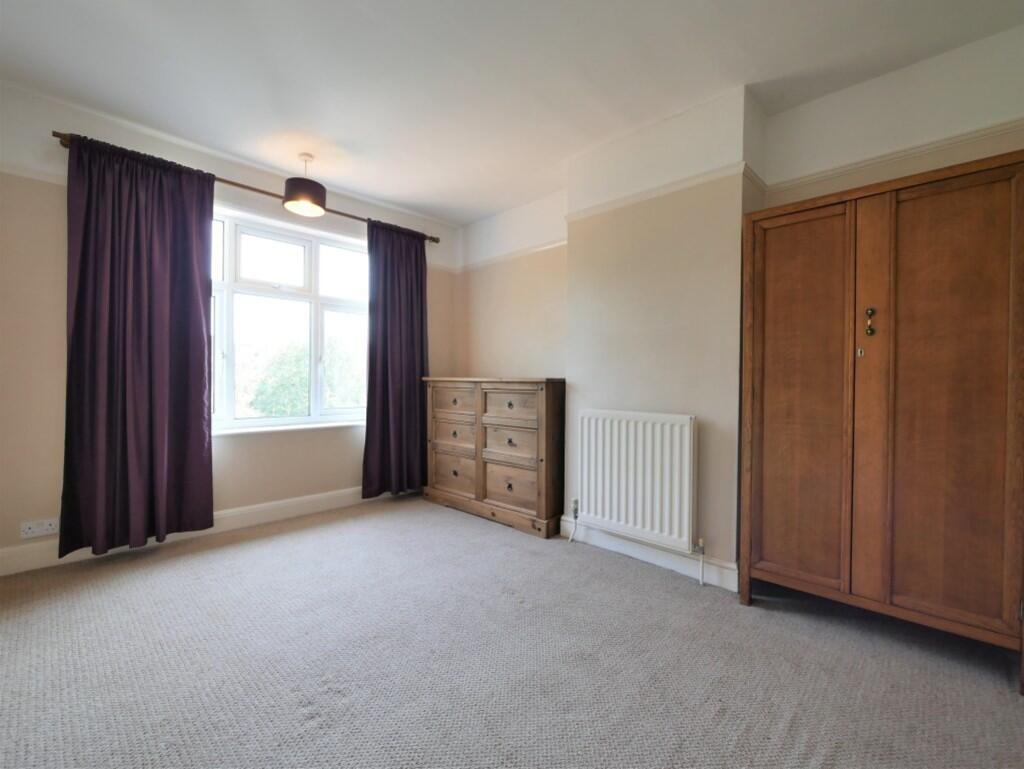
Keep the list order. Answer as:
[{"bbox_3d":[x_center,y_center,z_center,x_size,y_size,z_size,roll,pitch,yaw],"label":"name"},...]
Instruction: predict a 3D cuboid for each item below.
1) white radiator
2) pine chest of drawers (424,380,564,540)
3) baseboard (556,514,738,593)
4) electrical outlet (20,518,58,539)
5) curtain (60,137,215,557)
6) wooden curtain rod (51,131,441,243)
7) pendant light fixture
[{"bbox_3d":[0.692,0.510,2.370,0.672,0.696,0.070,1,1,42],"label":"white radiator"},{"bbox_3d":[-0.116,0.483,3.316,1.315,1.050,0.430,1,1,41],"label":"pine chest of drawers"},{"bbox_3d":[0.729,0.949,2.405,1.063,0.145,0.022,1,1,42],"label":"baseboard"},{"bbox_3d":[-2.569,0.781,2.262,0.147,0.087,0.015,0,1,-43],"label":"electrical outlet"},{"bbox_3d":[-2.188,-0.209,2.465,0.665,2.300,0.150,0,1,-43],"label":"curtain"},{"bbox_3d":[-1.573,-1.347,3.066,2.452,0.055,0.075,0,1,-43],"label":"wooden curtain rod"},{"bbox_3d":[-1.344,-1.329,2.708,0.255,0.355,0.255,0,1,-26],"label":"pendant light fixture"}]

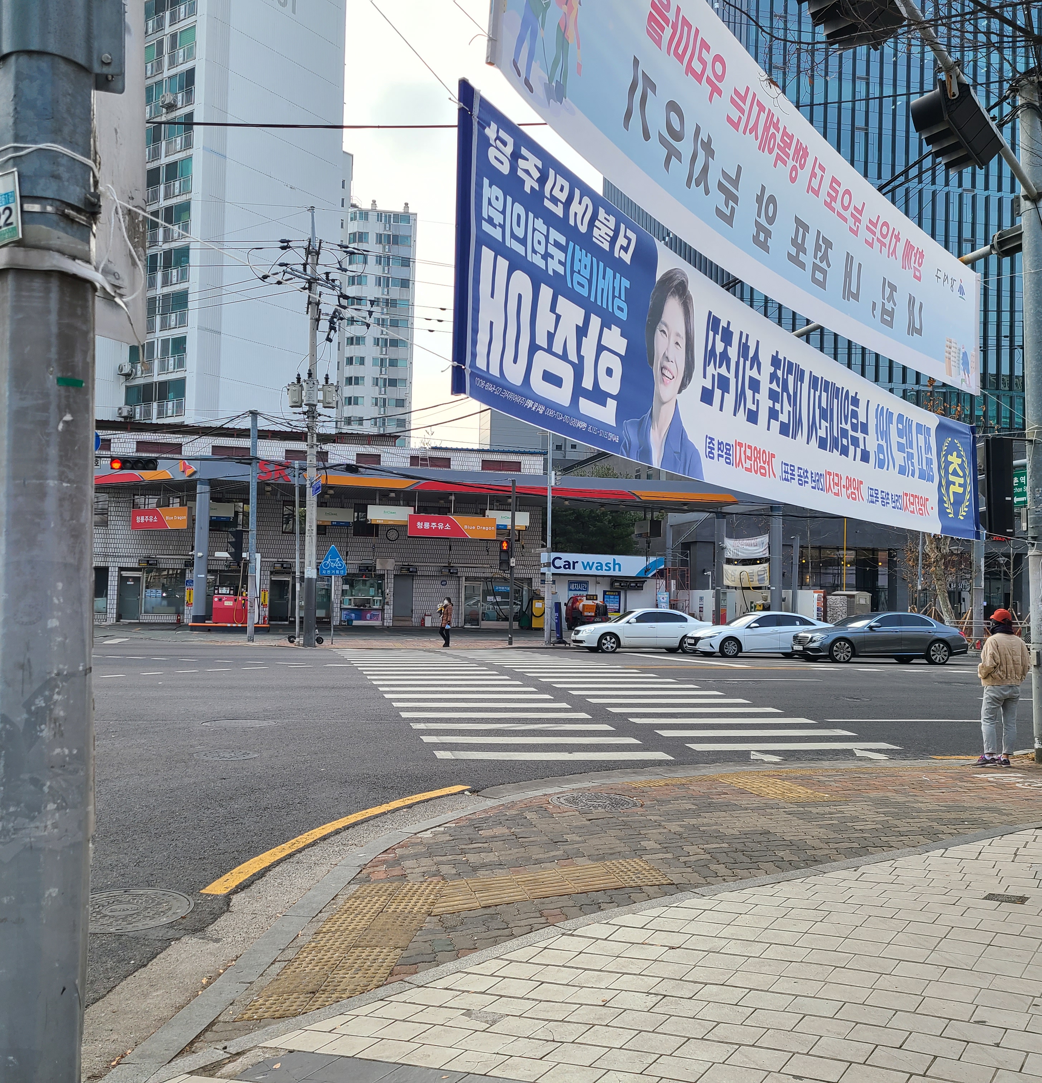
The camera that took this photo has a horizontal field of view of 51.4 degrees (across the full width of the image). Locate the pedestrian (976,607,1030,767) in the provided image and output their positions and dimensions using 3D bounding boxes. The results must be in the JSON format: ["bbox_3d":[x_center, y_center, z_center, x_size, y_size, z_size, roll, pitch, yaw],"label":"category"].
[{"bbox_3d":[5.031,1.495,11.329,0.540,1.655,0.420,2,-2,-18],"label":"pedestrian"}]

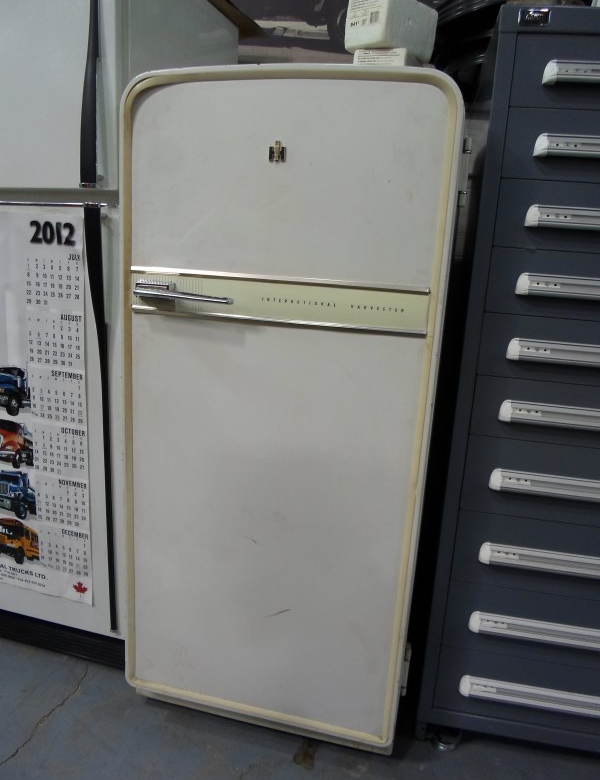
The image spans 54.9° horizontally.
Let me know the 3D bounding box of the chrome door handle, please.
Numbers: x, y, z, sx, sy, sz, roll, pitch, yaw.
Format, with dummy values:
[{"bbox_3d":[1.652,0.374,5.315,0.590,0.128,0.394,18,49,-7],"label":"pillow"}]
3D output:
[{"bbox_3d":[-0.214,-0.182,1.071,0.197,0.034,0.043,6,13,12],"label":"chrome door handle"}]

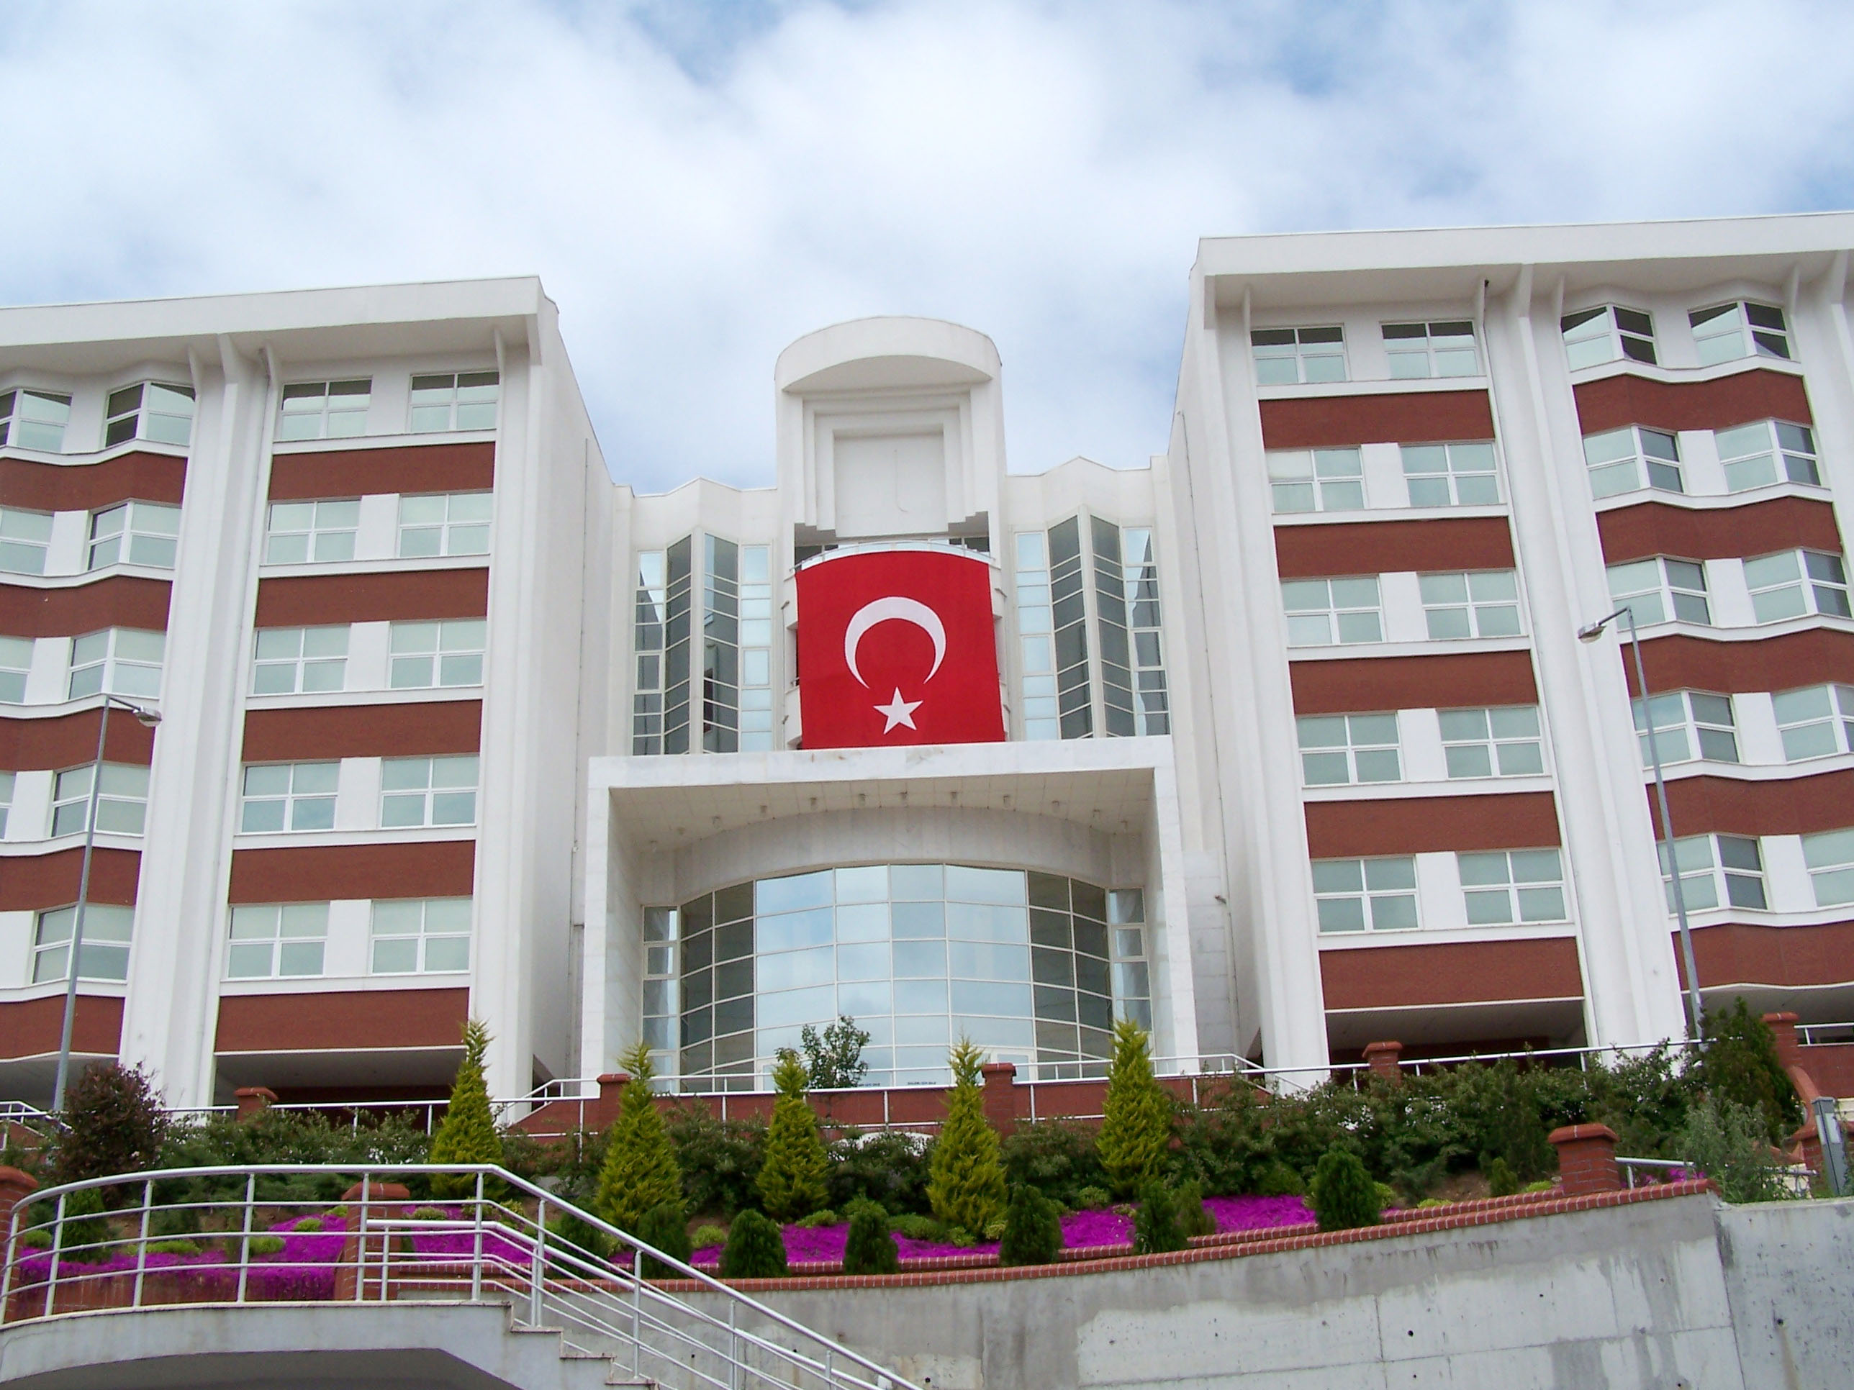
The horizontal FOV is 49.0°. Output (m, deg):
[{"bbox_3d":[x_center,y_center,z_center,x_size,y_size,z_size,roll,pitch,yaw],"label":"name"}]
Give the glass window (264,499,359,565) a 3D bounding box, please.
[{"bbox_3d":[-14.463,-3.824,47.840,2.116,1.631,0.126,-2,-22,1],"label":"glass window"}]

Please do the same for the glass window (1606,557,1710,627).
[{"bbox_3d":[16.993,-2.302,46.759,2.244,1.692,0.646,-3,-22,1],"label":"glass window"}]

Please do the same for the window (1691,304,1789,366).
[{"bbox_3d":[19.195,-8.516,47.813,2.135,1.504,0.544,-2,-22,1],"label":"window"}]

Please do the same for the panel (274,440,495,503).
[{"bbox_3d":[-13.675,-5.581,51.218,5.668,1.334,0.220,-2,-22,1],"label":"panel"}]

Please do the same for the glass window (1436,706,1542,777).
[{"bbox_3d":[12.310,1.035,44.429,2.116,1.631,0.126,-2,-22,1],"label":"glass window"}]

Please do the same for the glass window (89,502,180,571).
[{"bbox_3d":[-18.668,-3.754,47.663,2.106,1.582,0.544,-2,-22,1],"label":"glass window"}]

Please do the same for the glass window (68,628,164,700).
[{"bbox_3d":[-19.604,-0.751,49.144,2.240,1.687,0.500,-2,-22,1],"label":"glass window"}]

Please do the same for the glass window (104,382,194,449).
[{"bbox_3d":[-19.299,-6.939,50.360,2.210,1.692,0.646,-3,-22,1],"label":"glass window"}]

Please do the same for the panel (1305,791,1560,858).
[{"bbox_3d":[11.499,2.991,46.416,5.668,1.334,0.220,-2,-22,1],"label":"panel"}]

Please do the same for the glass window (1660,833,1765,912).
[{"bbox_3d":[16.635,3.690,42.987,2.106,1.582,0.544,-2,-22,1],"label":"glass window"}]

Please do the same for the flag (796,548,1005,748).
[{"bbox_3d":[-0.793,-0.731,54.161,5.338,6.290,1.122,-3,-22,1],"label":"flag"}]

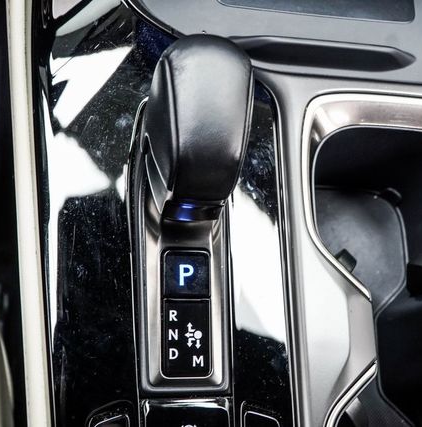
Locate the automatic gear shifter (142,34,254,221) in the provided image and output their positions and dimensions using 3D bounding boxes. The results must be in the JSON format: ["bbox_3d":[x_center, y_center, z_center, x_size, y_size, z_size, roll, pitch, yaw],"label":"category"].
[{"bbox_3d":[-0.005,-0.038,0.335,0.049,0.082,0.060,-3,66,-1],"label":"automatic gear shifter"}]

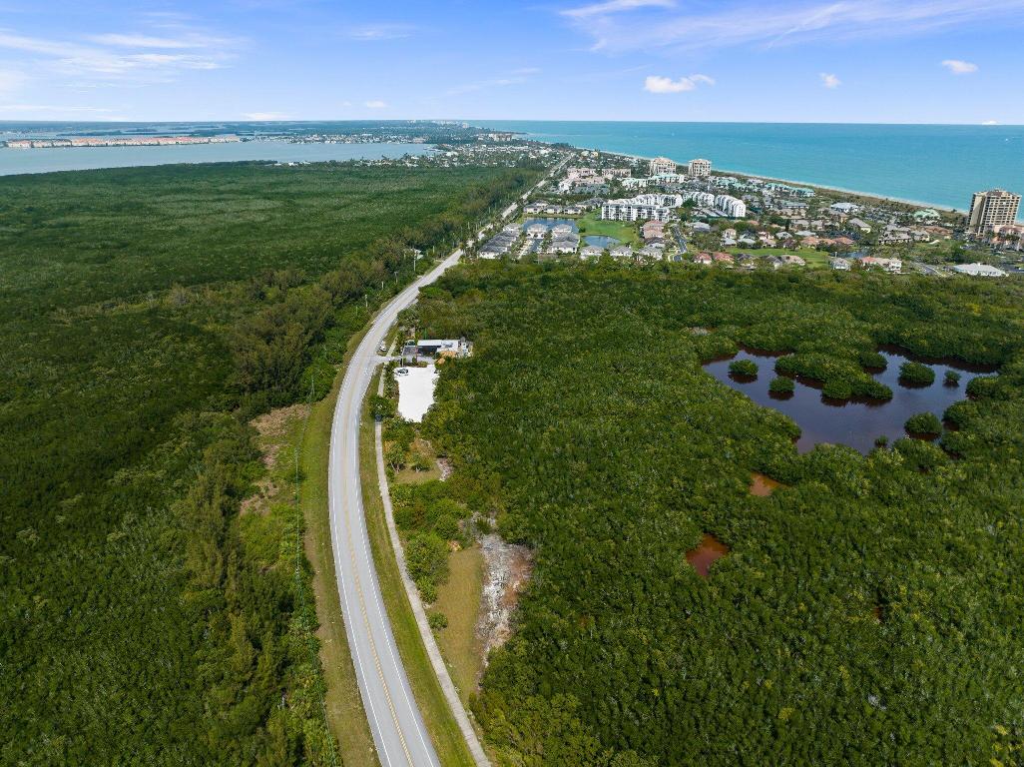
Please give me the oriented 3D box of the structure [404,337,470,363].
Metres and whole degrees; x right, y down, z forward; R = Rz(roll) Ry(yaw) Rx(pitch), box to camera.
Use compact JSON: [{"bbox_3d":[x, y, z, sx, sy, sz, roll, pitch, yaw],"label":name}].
[{"bbox_3d":[-36.808,-16.626,350.462,33.000,5.000,20.500,0,21,-2],"label":"structure"}]

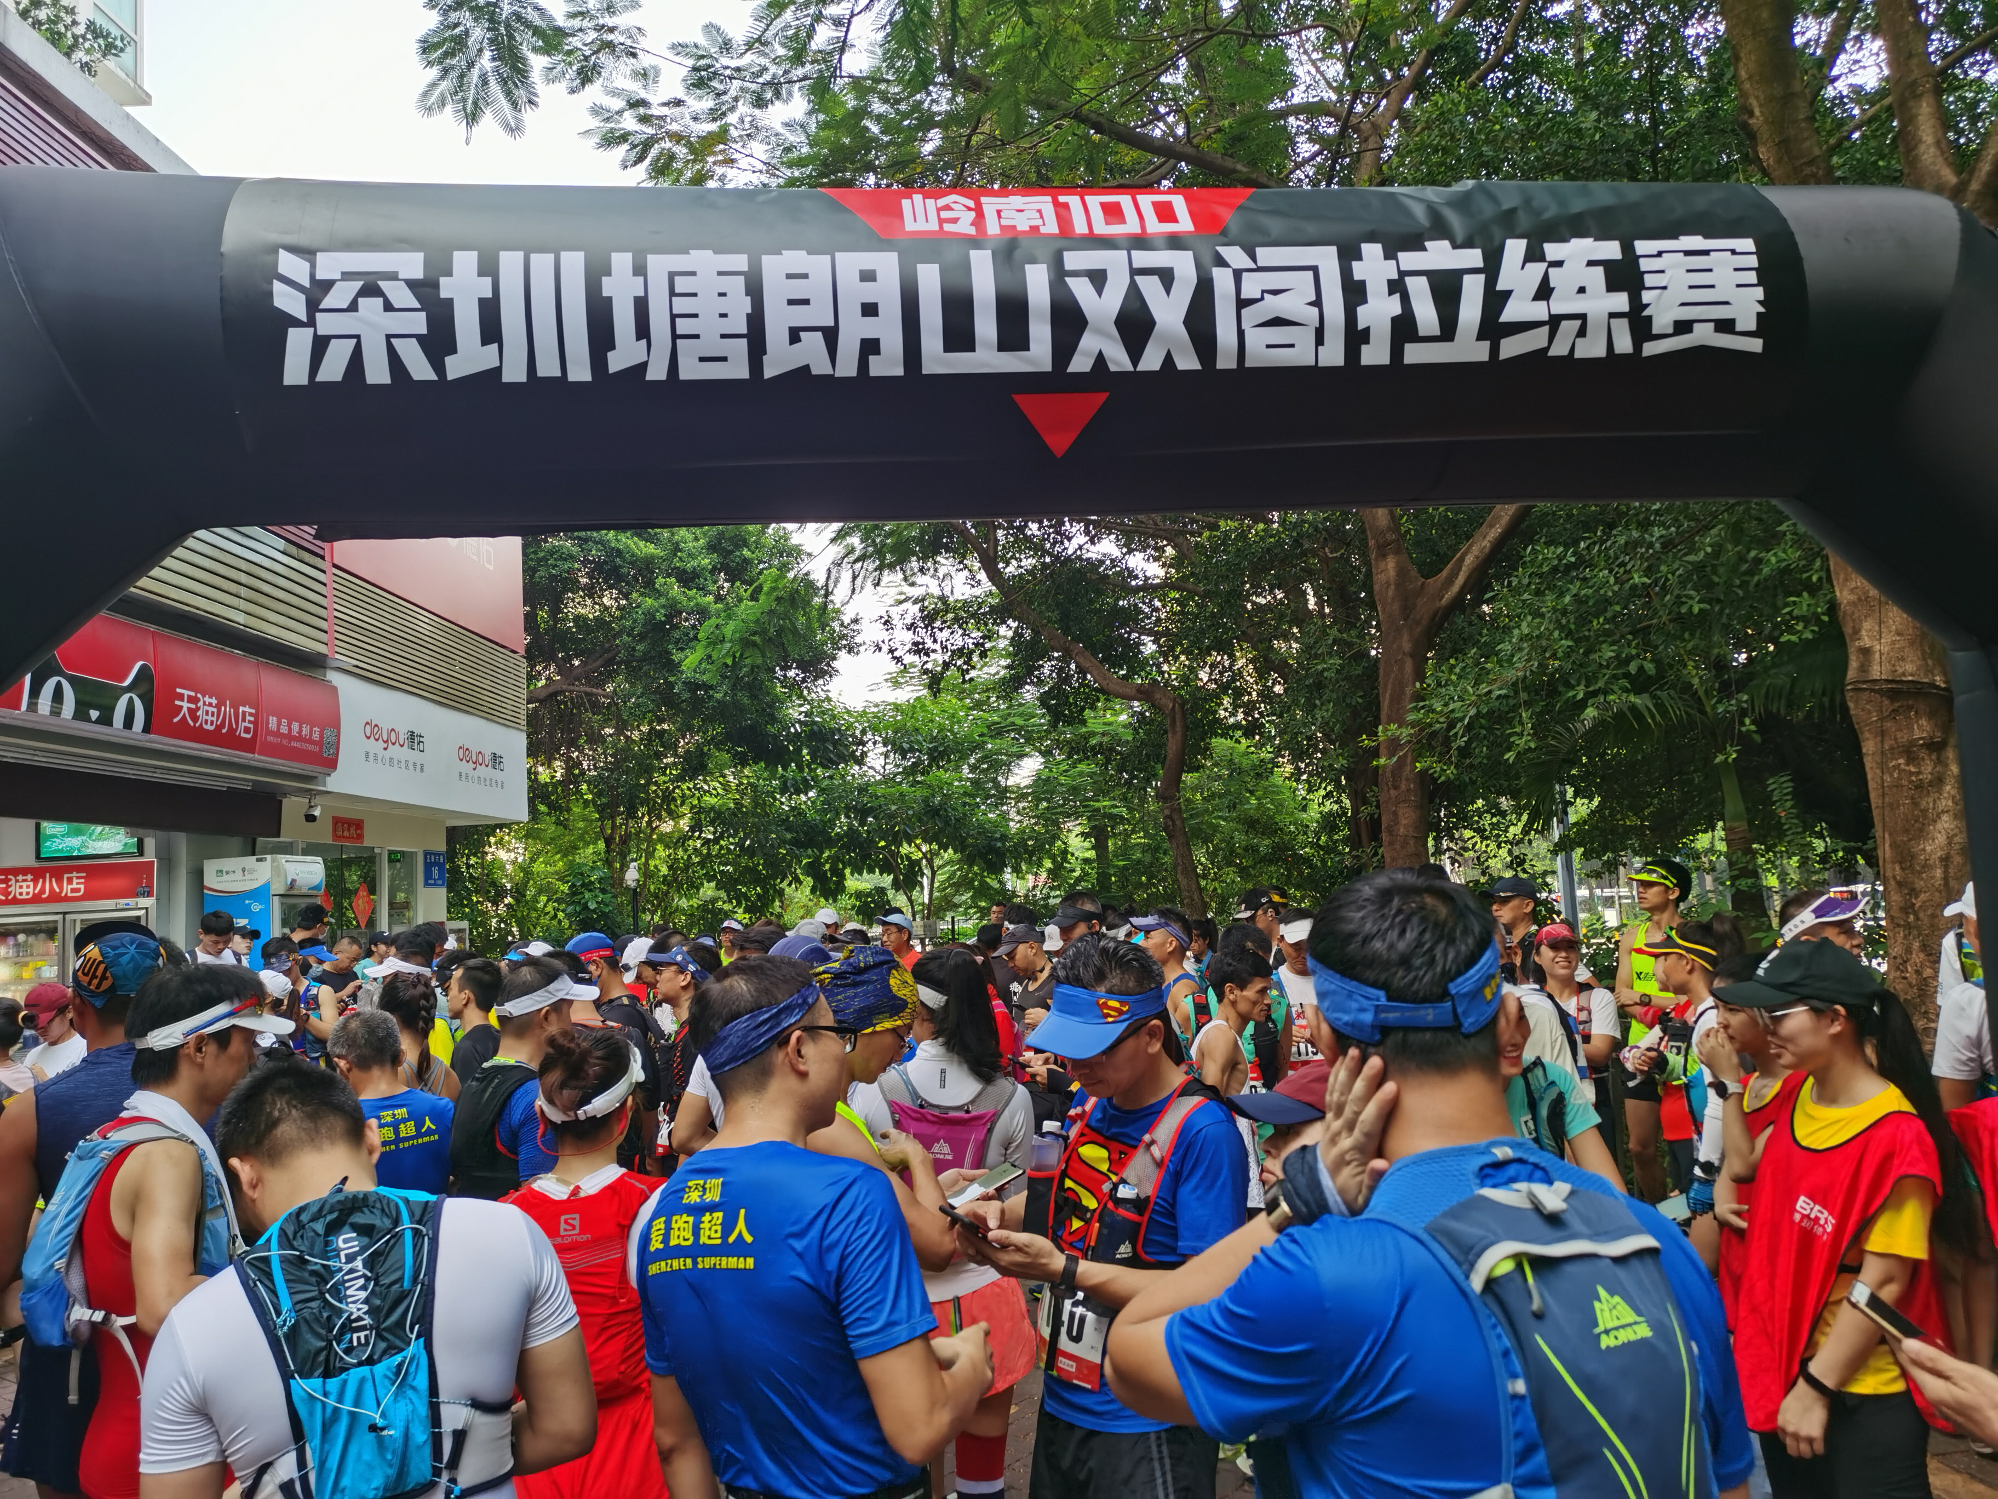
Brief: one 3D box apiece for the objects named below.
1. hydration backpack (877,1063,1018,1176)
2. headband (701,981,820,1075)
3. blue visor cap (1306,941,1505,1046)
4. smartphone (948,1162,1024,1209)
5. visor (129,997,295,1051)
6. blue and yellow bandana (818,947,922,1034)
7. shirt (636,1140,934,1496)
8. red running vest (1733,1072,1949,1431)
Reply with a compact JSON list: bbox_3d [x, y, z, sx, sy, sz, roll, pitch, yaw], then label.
[{"bbox_3d":[-0.119,0.901,3.550,0.310,0.370,0.200,-3,-7,8],"label":"hydration backpack"},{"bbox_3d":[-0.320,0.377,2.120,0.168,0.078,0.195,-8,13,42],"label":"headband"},{"bbox_3d":[0.377,0.216,1.460,0.175,0.085,0.260,-6,2,7],"label":"blue visor cap"},{"bbox_3d":[-0.026,0.770,2.760,0.155,0.009,0.075,-21,6,-29],"label":"smartphone"},{"bbox_3d":[-1.319,0.461,2.620,0.265,0.090,0.175,-1,-6,-40],"label":"visor"},{"bbox_3d":[-0.232,0.412,2.680,0.205,0.145,0.175,2,-7,-30],"label":"blue and yellow bandana"},{"bbox_3d":[-0.287,0.741,2.100,0.460,0.490,0.290,-8,-8,40],"label":"shirt"},{"bbox_3d":[1.440,0.849,2.660,0.275,0.600,0.420,0,-7,-16],"label":"red running vest"}]

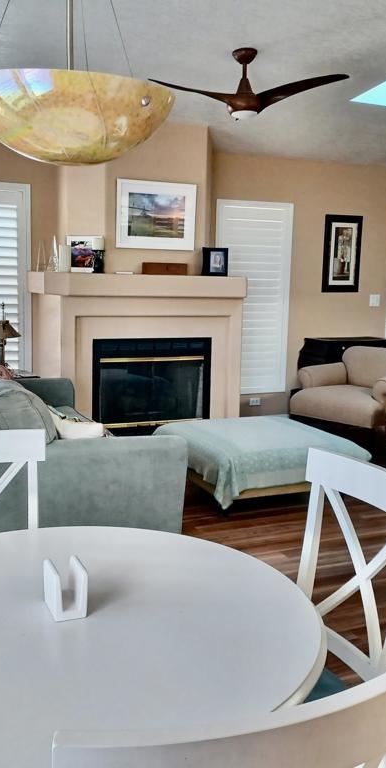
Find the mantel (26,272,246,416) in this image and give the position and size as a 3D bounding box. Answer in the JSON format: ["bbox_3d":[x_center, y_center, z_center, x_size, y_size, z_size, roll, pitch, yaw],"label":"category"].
[{"bbox_3d":[-0.412,-0.222,6.194,1.790,1.367,0.466,-2,9,-24],"label":"mantel"}]

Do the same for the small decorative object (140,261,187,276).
[{"bbox_3d":[-0.220,-0.889,5.730,0.373,0.093,0.151,-2,10,-24],"label":"small decorative object"}]

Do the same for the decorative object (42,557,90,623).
[{"bbox_3d":[-0.251,0.401,1.452,0.060,0.090,0.092,-2,9,-24],"label":"decorative object"}]

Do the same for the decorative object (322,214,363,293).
[{"bbox_3d":[1.452,-1.245,7.121,0.439,0.730,0.035,-2,10,-24],"label":"decorative object"}]

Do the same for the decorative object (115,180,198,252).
[{"bbox_3d":[-0.291,-1.349,5.938,0.681,0.539,0.030,-2,9,-24],"label":"decorative object"}]

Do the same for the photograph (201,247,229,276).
[{"bbox_3d":[0.188,-1.017,6.196,0.208,0.234,0.060,0,9,-8],"label":"photograph"}]

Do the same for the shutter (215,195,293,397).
[{"bbox_3d":[0.553,-0.774,6.782,0.785,1.763,0.070,-2,10,-24],"label":"shutter"}]

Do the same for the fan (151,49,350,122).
[{"bbox_3d":[0.305,-1.802,4.508,1.168,0.415,1.057,2,9,3],"label":"fan"}]

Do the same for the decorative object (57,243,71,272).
[{"bbox_3d":[-0.990,-0.965,5.734,0.091,0.206,0.085,-2,9,-24],"label":"decorative object"}]

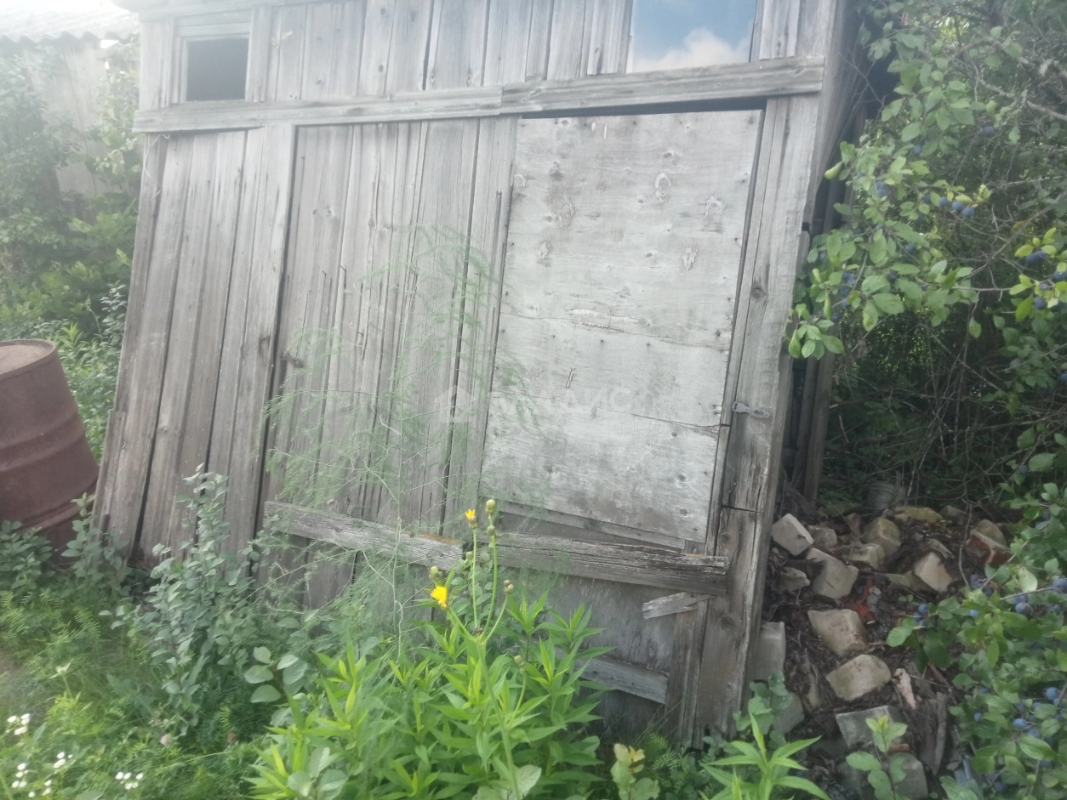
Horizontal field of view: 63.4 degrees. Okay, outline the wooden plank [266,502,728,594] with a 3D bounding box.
[{"bbox_3d":[-0.223,0.425,2.484,1.580,0.125,0.035,2,5,30],"label":"wooden plank"}]

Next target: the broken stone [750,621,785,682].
[{"bbox_3d":[0.682,0.749,2.550,0.120,0.150,0.100,-8,24,-15],"label":"broken stone"}]

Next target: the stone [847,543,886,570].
[{"bbox_3d":[1.215,0.571,3.150,0.099,0.069,0.091,-3,12,-15],"label":"stone"}]

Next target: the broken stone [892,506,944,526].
[{"bbox_3d":[1.601,0.482,3.600,0.173,0.060,0.114,0,12,0],"label":"broken stone"}]

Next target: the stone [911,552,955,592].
[{"bbox_3d":[1.397,0.600,3.020,0.094,0.098,0.094,-6,13,-24],"label":"stone"}]

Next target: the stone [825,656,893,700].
[{"bbox_3d":[0.942,0.804,2.500,0.150,0.075,0.118,-6,13,-24],"label":"stone"}]

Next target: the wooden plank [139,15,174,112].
[{"bbox_3d":[-1.552,-1.383,3.563,0.150,0.381,0.025,-2,-4,26],"label":"wooden plank"}]

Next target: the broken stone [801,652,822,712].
[{"bbox_3d":[0.798,0.808,2.480,0.058,0.100,0.125,4,13,18],"label":"broken stone"}]

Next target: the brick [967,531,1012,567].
[{"bbox_3d":[1.502,0.493,2.840,0.075,0.090,0.120,-14,22,-38],"label":"brick"}]

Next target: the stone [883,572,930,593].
[{"bbox_3d":[1.167,0.572,2.700,0.125,0.050,0.075,4,17,12],"label":"stone"}]

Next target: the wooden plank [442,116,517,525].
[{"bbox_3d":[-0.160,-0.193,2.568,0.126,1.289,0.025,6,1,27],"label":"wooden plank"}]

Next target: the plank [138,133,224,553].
[{"bbox_3d":[-1.278,-0.171,3.135,0.138,1.575,0.025,10,3,27],"label":"plank"}]

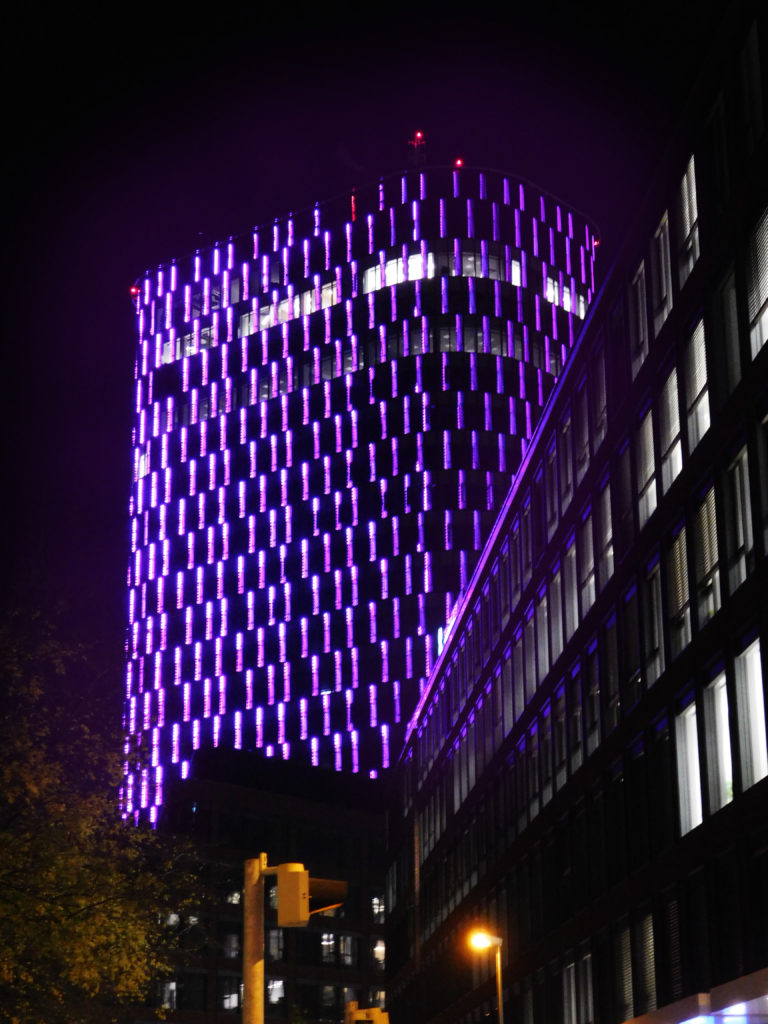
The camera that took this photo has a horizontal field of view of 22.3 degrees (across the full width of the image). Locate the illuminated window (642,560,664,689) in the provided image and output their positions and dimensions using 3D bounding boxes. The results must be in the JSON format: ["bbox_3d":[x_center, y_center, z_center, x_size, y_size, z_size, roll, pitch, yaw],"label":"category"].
[{"bbox_3d":[5.845,2.474,42.237,0.130,2.360,1.720,1,-19,-5],"label":"illuminated window"}]

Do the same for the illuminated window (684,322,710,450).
[{"bbox_3d":[5.986,-2.392,37.327,0.130,2.200,1.600,2,-19,-5],"label":"illuminated window"}]

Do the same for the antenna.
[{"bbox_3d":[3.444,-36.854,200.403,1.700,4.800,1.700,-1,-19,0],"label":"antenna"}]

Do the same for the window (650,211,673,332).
[{"bbox_3d":[5.782,-4.946,40.718,0.130,2.200,1.600,2,-19,-5],"label":"window"}]

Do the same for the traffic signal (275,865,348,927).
[{"bbox_3d":[-0.483,2.554,13.000,0.490,0.390,0.300,4,-19,-14],"label":"traffic signal"}]

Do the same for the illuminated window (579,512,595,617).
[{"bbox_3d":[4.992,1.306,48.161,0.130,2.200,1.600,2,-19,-5],"label":"illuminated window"}]

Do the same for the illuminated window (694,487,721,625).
[{"bbox_3d":[5.988,0.857,36.166,0.130,2.200,1.600,2,-19,-5],"label":"illuminated window"}]

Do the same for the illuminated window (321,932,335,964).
[{"bbox_3d":[-4.010,31.169,139.318,0.130,2.050,1.450,-14,-23,35],"label":"illuminated window"}]

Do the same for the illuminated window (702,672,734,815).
[{"bbox_3d":[5.982,4.188,35.063,0.130,2.200,1.600,2,-19,-5],"label":"illuminated window"}]

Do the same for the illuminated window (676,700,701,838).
[{"bbox_3d":[5.796,4.894,37.084,0.130,2.200,1.600,2,-19,-5],"label":"illuminated window"}]

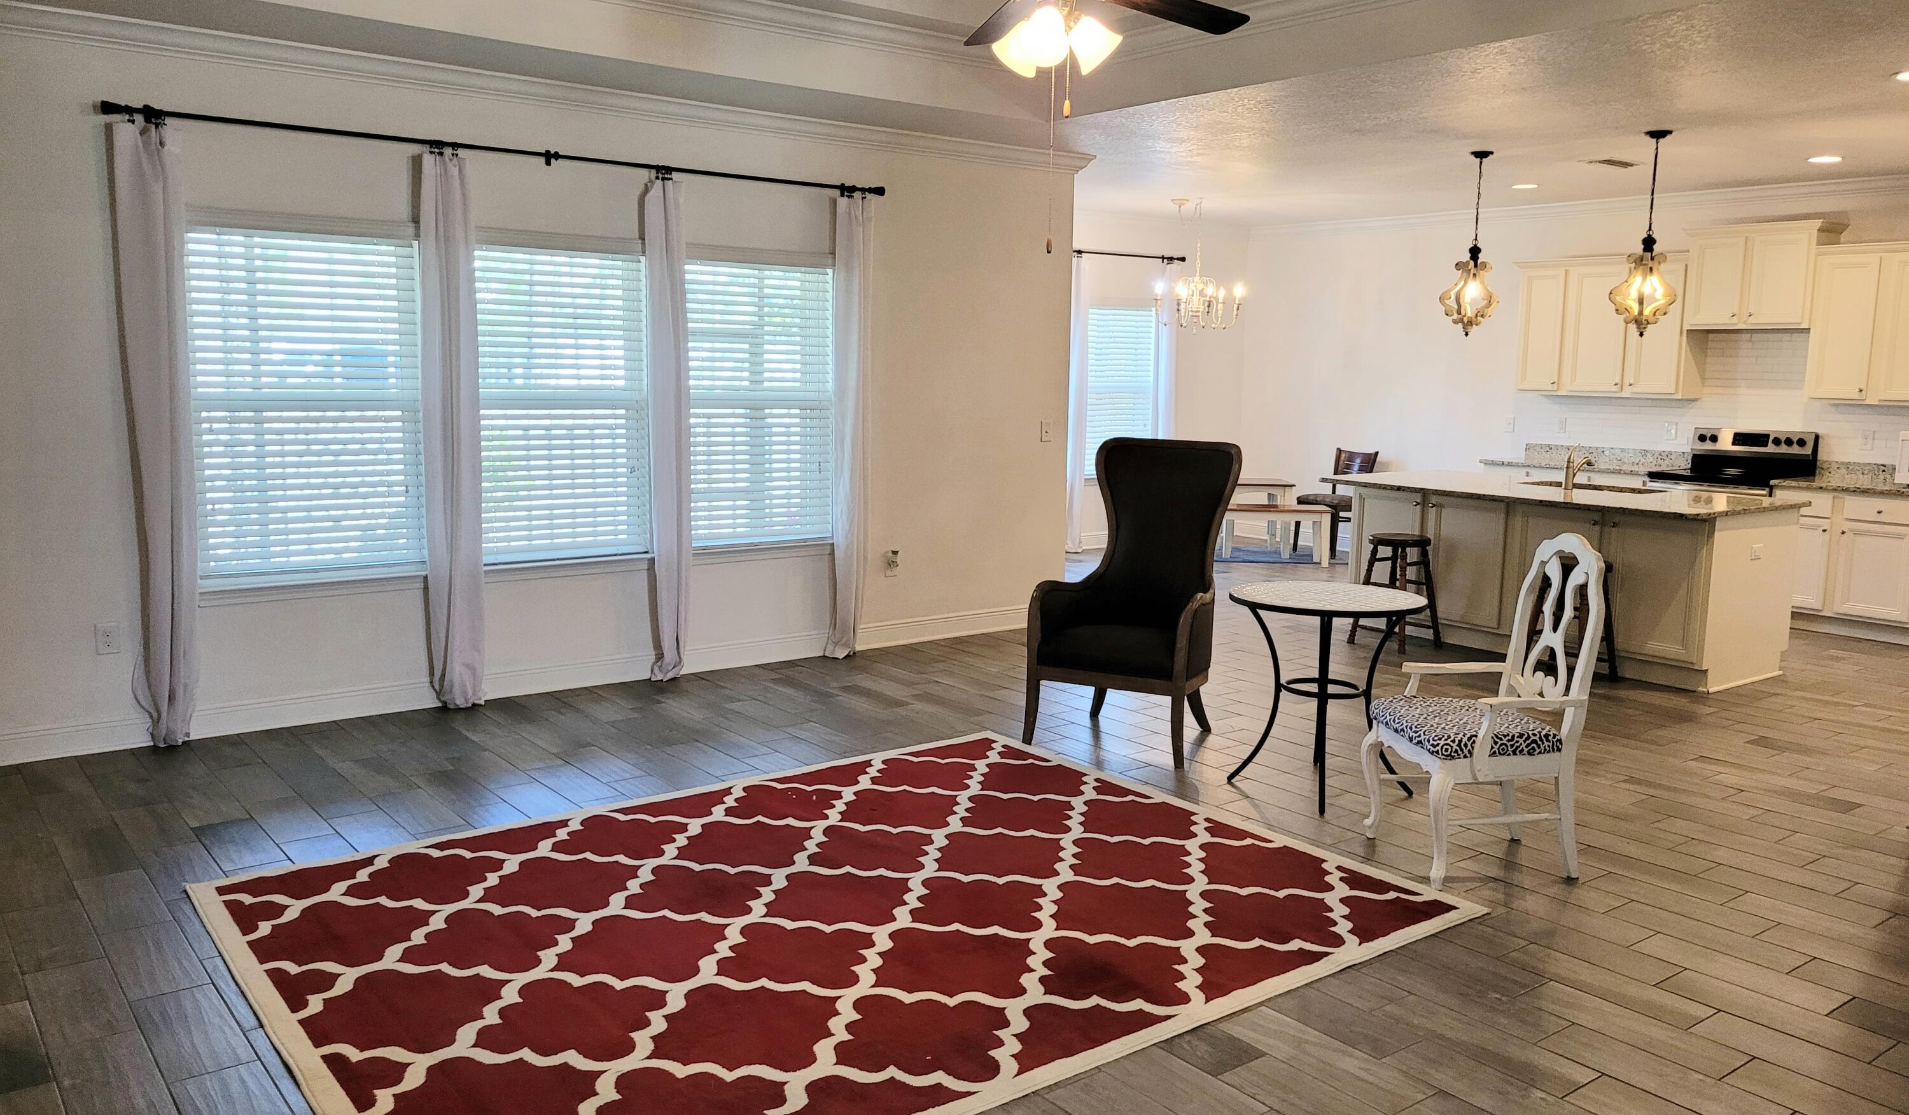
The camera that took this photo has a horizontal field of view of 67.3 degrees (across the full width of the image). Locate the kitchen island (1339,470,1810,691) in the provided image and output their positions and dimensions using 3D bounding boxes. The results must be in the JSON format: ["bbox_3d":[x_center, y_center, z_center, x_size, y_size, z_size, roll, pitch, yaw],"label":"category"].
[{"bbox_3d":[3.283,0.078,7.941,1.360,0.914,2.150,-5,10,-38],"label":"kitchen island"}]

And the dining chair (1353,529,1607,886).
[{"bbox_3d":[1.677,0.446,4.517,0.600,1.045,0.540,0,7,-7],"label":"dining chair"}]

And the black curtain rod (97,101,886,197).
[{"bbox_3d":[-1.716,-1.726,6.212,3.450,0.065,0.100,-5,10,-38],"label":"black curtain rod"}]

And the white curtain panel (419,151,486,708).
[{"bbox_3d":[-2.122,-0.499,6.068,0.240,2.325,0.130,-5,10,-38],"label":"white curtain panel"}]

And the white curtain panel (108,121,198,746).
[{"bbox_3d":[-2.989,-0.427,5.395,0.265,2.325,0.130,-5,10,-38],"label":"white curtain panel"}]

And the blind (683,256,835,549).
[{"bbox_3d":[-0.989,-0.774,7.301,0.870,1.425,0.060,-5,9,-38],"label":"blind"}]

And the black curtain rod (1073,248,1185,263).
[{"bbox_3d":[1.423,-2.499,11.898,1.430,0.055,0.070,-5,9,-38],"label":"black curtain rod"}]

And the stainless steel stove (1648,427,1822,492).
[{"bbox_3d":[5.014,-0.218,9.324,0.700,1.205,0.760,-5,10,-38],"label":"stainless steel stove"}]

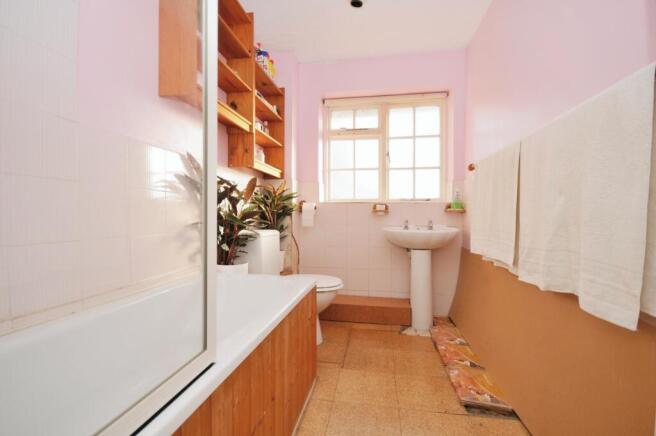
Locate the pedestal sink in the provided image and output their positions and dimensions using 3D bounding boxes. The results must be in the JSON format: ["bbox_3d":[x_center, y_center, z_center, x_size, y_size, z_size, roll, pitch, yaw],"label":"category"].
[{"bbox_3d":[0.757,0.468,2.231,0.580,0.830,0.460,0,0,10],"label":"pedestal sink"}]

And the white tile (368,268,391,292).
[{"bbox_3d":[0.472,0.565,2.466,0.199,0.203,0.015,0,0,10],"label":"white tile"}]

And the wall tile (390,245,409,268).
[{"bbox_3d":[0.657,0.357,2.461,0.183,0.212,0.012,1,1,10],"label":"wall tile"}]

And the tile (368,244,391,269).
[{"bbox_3d":[0.471,0.364,2.464,0.199,0.198,0.015,0,0,10],"label":"tile"}]

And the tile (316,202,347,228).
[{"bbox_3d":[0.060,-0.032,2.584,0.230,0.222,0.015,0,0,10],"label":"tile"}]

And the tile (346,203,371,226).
[{"bbox_3d":[0.274,-0.033,2.495,0.201,0.208,0.015,0,0,10],"label":"tile"}]

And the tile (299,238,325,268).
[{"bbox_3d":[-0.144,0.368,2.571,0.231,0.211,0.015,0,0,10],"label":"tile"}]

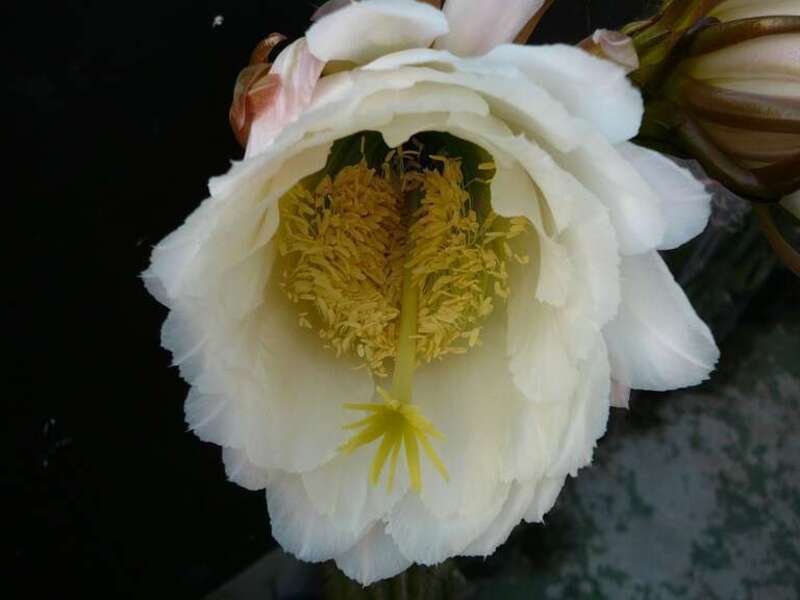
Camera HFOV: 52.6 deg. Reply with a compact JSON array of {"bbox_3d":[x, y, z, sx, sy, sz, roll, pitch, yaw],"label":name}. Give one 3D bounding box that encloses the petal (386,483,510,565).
[{"bbox_3d":[0.020,0.092,0.334,0.050,0.038,0.017,0,-17,3],"label":"petal"}]

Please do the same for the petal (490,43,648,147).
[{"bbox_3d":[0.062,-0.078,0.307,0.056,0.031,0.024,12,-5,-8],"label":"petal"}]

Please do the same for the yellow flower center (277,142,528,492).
[{"bbox_3d":[0.001,0.005,0.262,0.076,0.103,0.058,0,12,0],"label":"yellow flower center"}]

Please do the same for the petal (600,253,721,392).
[{"bbox_3d":[0.110,0.009,0.340,0.044,0.053,0.021,-15,4,-5],"label":"petal"}]

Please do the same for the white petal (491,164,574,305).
[{"bbox_3d":[0.053,-0.026,0.326,0.033,0.053,0.021,-9,-2,31],"label":"white petal"}]

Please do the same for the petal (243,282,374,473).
[{"bbox_3d":[-0.039,0.033,0.344,0.059,0.084,0.026,0,-16,-22],"label":"petal"}]

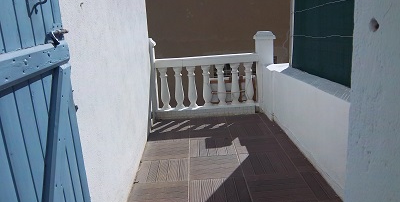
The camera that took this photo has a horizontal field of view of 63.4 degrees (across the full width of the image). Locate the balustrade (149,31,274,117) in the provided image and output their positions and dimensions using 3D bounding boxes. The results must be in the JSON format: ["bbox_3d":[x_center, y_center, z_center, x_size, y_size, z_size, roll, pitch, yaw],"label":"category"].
[{"bbox_3d":[0.160,-0.338,4.348,1.683,1.072,0.244,-4,15,0],"label":"balustrade"}]

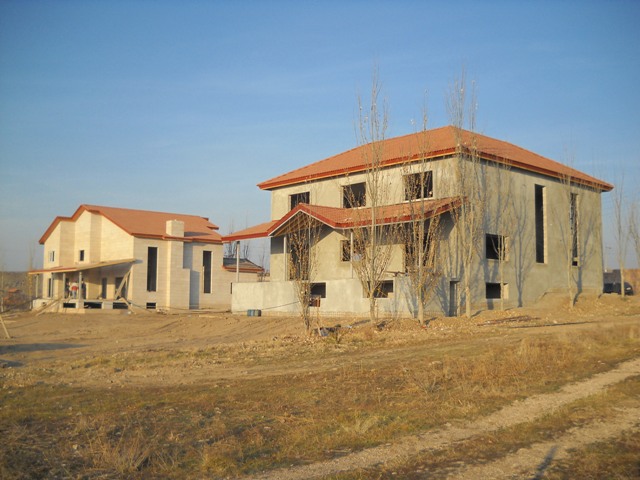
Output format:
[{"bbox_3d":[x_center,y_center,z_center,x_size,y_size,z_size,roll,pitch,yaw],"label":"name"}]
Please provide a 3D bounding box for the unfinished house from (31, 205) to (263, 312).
[{"bbox_3d":[-18.261,2.209,72.520,21.200,10.300,14.500,6,-8,-43],"label":"unfinished house"}]

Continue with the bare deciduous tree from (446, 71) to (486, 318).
[{"bbox_3d":[7.539,-2.458,36.245,2.000,12.800,2.000,1,-6,0],"label":"bare deciduous tree"}]

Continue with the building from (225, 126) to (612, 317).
[{"bbox_3d":[6.902,-0.725,48.075,20.900,11.900,17.500,6,-8,-43],"label":"building"}]

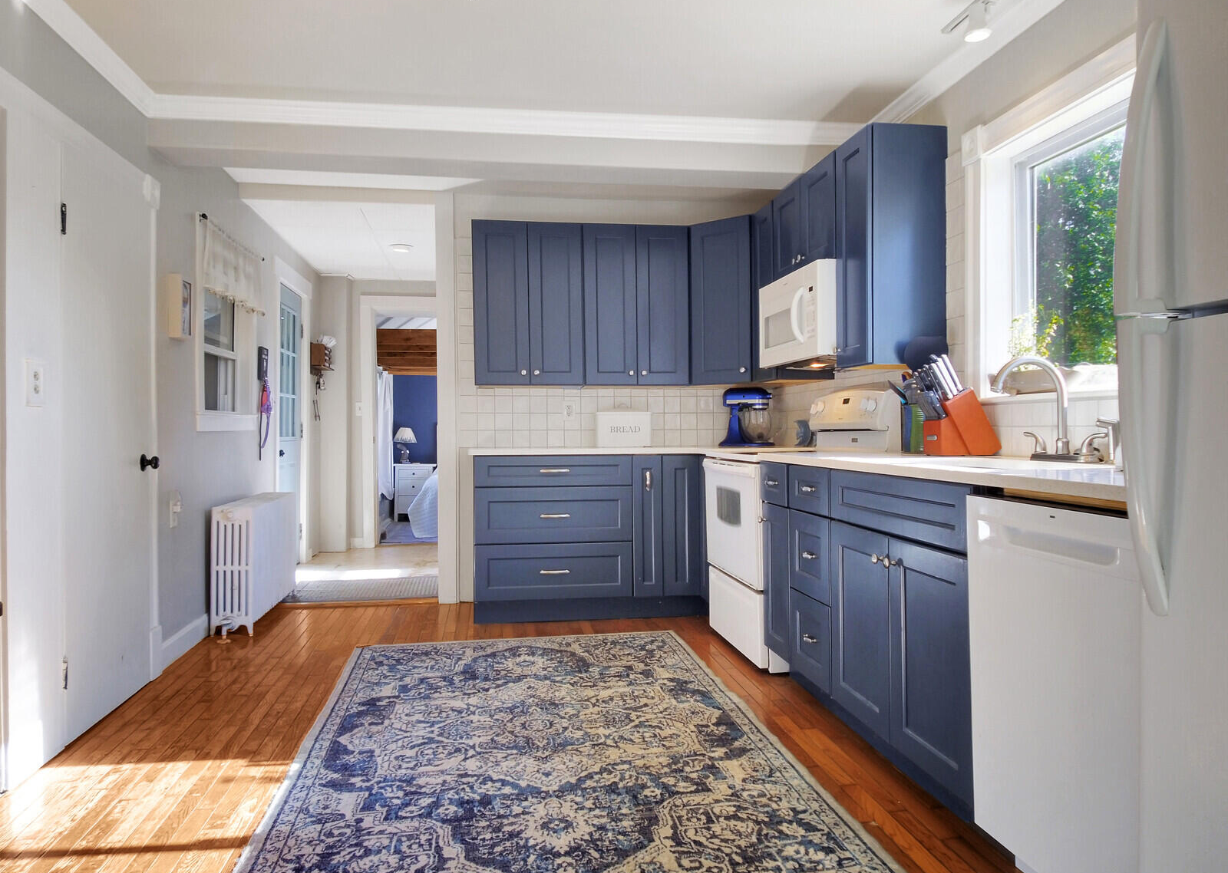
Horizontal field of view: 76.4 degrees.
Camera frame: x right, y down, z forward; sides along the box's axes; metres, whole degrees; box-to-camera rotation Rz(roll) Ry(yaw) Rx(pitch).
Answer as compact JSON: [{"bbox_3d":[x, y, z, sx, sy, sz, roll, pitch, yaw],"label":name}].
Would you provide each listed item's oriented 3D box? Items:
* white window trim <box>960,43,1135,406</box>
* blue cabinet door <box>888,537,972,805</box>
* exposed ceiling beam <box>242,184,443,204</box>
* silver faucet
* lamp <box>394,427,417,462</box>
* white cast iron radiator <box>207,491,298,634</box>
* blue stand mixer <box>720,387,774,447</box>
[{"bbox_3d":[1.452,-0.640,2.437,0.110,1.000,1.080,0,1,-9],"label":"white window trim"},{"bbox_3d":[0.858,0.601,2.109,0.028,0.611,0.382,-1,1,-10],"label":"blue cabinet door"},{"bbox_3d":[-1.603,-1.405,4.582,1.110,0.090,0.120,0,1,-9],"label":"exposed ceiling beam"},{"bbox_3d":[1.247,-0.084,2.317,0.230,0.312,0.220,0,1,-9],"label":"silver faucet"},{"bbox_3d":[-2.389,0.093,8.935,0.270,0.430,0.270,0,1,-9],"label":"lamp"},{"bbox_3d":[-1.972,0.674,4.327,0.193,0.636,0.900,0,1,-9],"label":"white cast iron radiator"},{"bbox_3d":[0.771,-0.113,4.530,0.345,0.345,0.225,-1,1,-5],"label":"blue stand mixer"}]

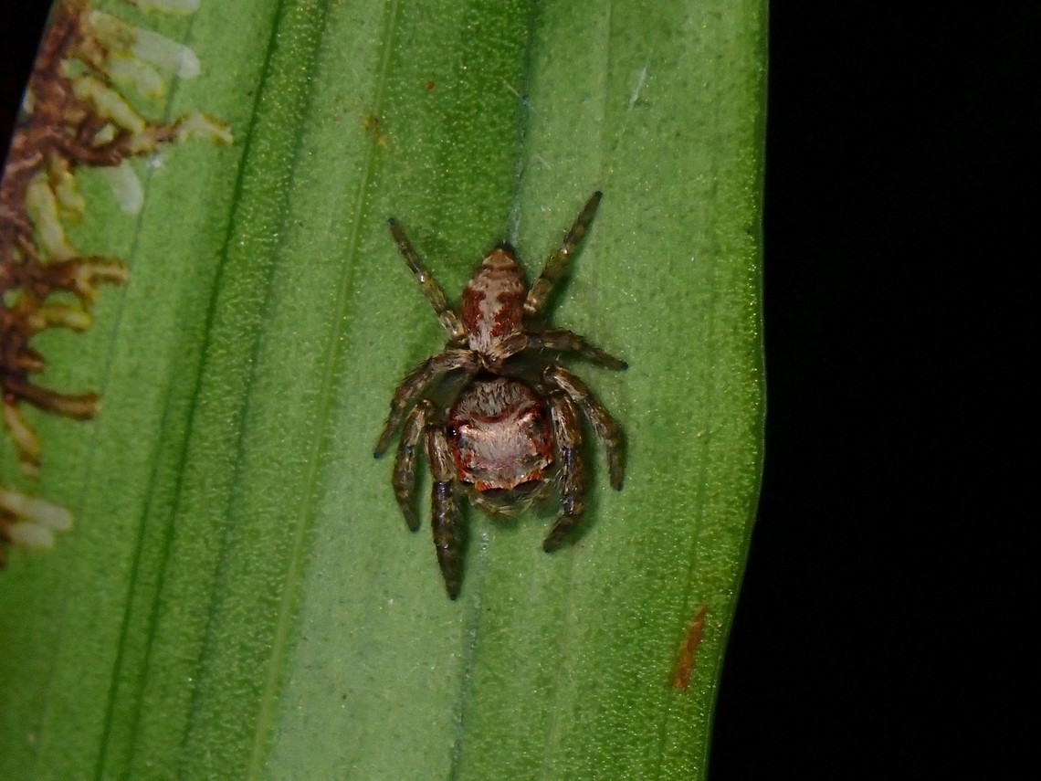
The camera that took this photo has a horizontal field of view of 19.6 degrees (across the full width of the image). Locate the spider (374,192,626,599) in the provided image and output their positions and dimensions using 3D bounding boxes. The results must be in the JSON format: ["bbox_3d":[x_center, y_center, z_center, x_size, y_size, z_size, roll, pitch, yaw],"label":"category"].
[{"bbox_3d":[0.000,0.000,0.058,0.005,0.008,0.002,0,0,0],"label":"spider"}]

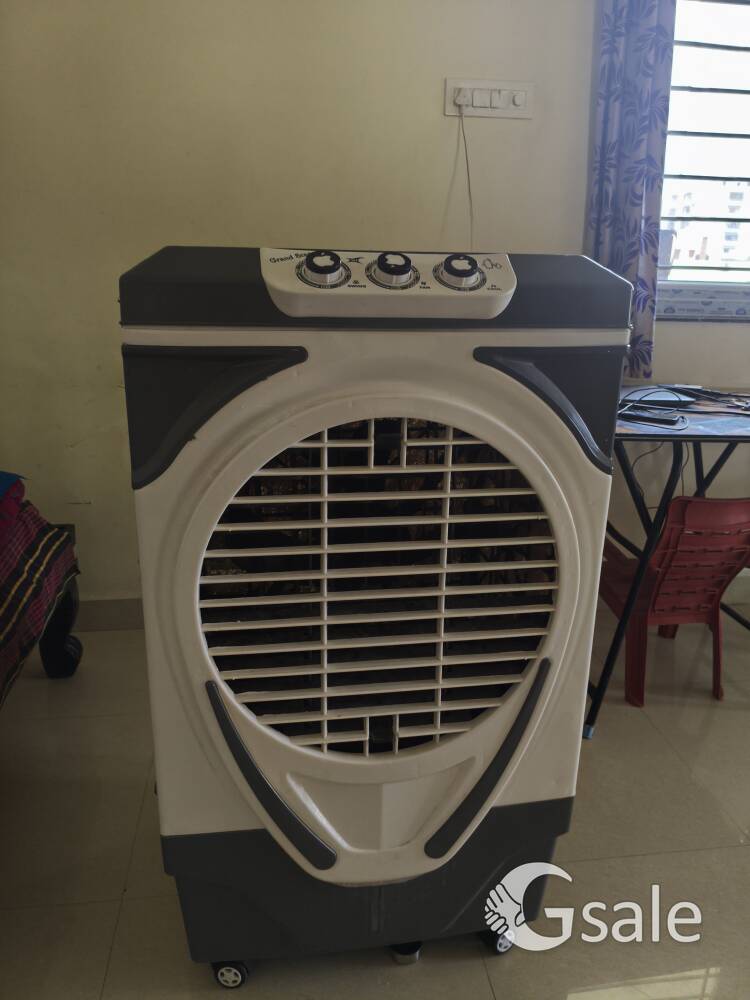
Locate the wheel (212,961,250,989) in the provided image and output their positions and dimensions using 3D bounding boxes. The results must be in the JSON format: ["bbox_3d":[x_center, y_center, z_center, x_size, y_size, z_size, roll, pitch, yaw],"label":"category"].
[{"bbox_3d":[-0.221,0.720,1.164,0.048,0.046,0.042,3,17,5],"label":"wheel"}]

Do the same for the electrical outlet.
[{"bbox_3d":[0.301,-1.054,1.973,0.236,0.090,0.020,-1,17,-8],"label":"electrical outlet"}]

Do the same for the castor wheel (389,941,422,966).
[{"bbox_3d":[0.049,0.714,1.210,0.045,0.044,0.042,3,17,6],"label":"castor wheel"}]

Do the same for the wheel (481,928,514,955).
[{"bbox_3d":[0.204,0.706,1.230,0.046,0.046,0.042,-9,19,-29],"label":"wheel"}]

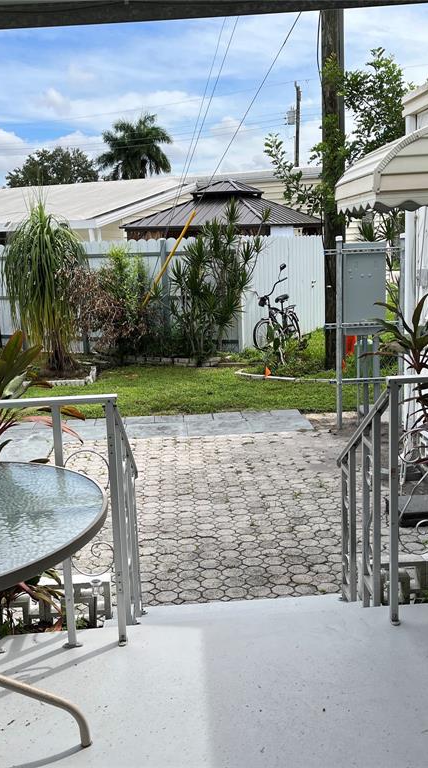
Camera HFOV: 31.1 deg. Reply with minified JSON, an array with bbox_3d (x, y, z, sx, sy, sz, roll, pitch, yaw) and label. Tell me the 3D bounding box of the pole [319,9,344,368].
[{"bbox_3d":[1.522,-3.912,10.235,0.300,7.500,0.300,-3,11,-4],"label":"pole"}]

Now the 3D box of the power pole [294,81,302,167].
[{"bbox_3d":[4.713,-11.154,42.253,0.360,10.200,0.360,-3,11,-4],"label":"power pole"}]

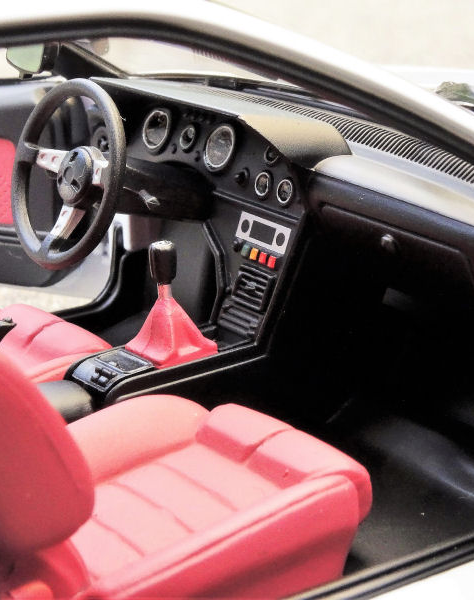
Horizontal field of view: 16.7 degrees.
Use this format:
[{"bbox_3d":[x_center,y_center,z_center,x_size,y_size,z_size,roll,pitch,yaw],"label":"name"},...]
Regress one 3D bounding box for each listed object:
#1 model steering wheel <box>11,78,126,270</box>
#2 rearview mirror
[{"bbox_3d":[-0.016,-0.013,0.168,0.004,0.020,0.020,9,7,-36],"label":"model steering wheel"},{"bbox_3d":[-0.025,-0.030,0.195,0.007,0.005,0.004,12,24,40],"label":"rearview mirror"}]

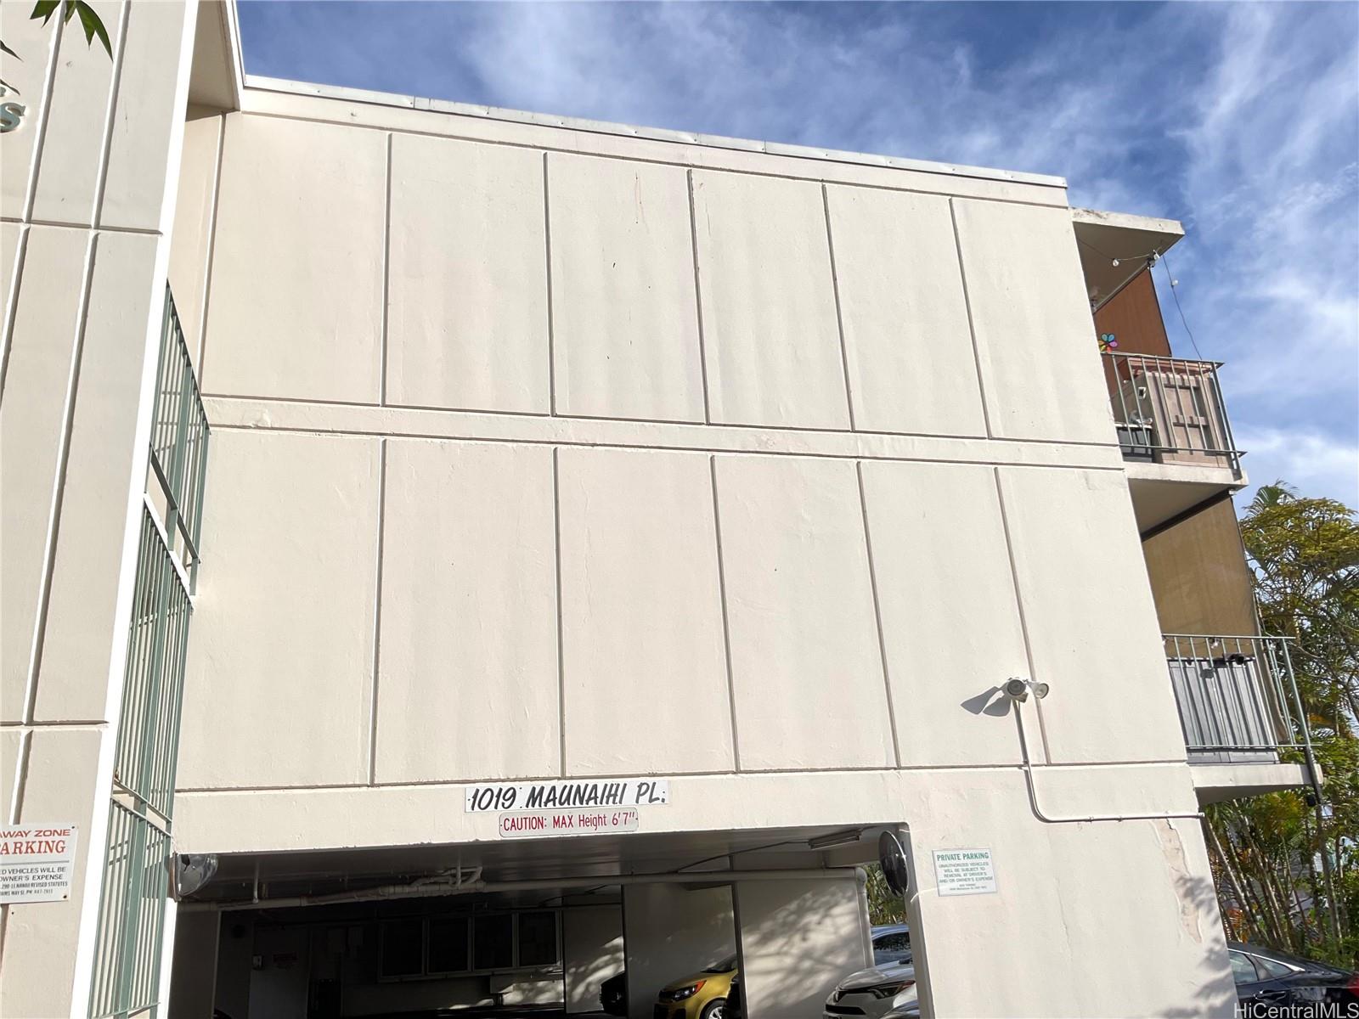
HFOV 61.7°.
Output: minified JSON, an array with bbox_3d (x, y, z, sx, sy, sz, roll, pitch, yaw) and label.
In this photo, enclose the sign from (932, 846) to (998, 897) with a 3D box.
[{"bbox_3d":[2.033,2.573,8.080,0.457,0.303,0.015,2,-21,-15],"label":"sign"}]

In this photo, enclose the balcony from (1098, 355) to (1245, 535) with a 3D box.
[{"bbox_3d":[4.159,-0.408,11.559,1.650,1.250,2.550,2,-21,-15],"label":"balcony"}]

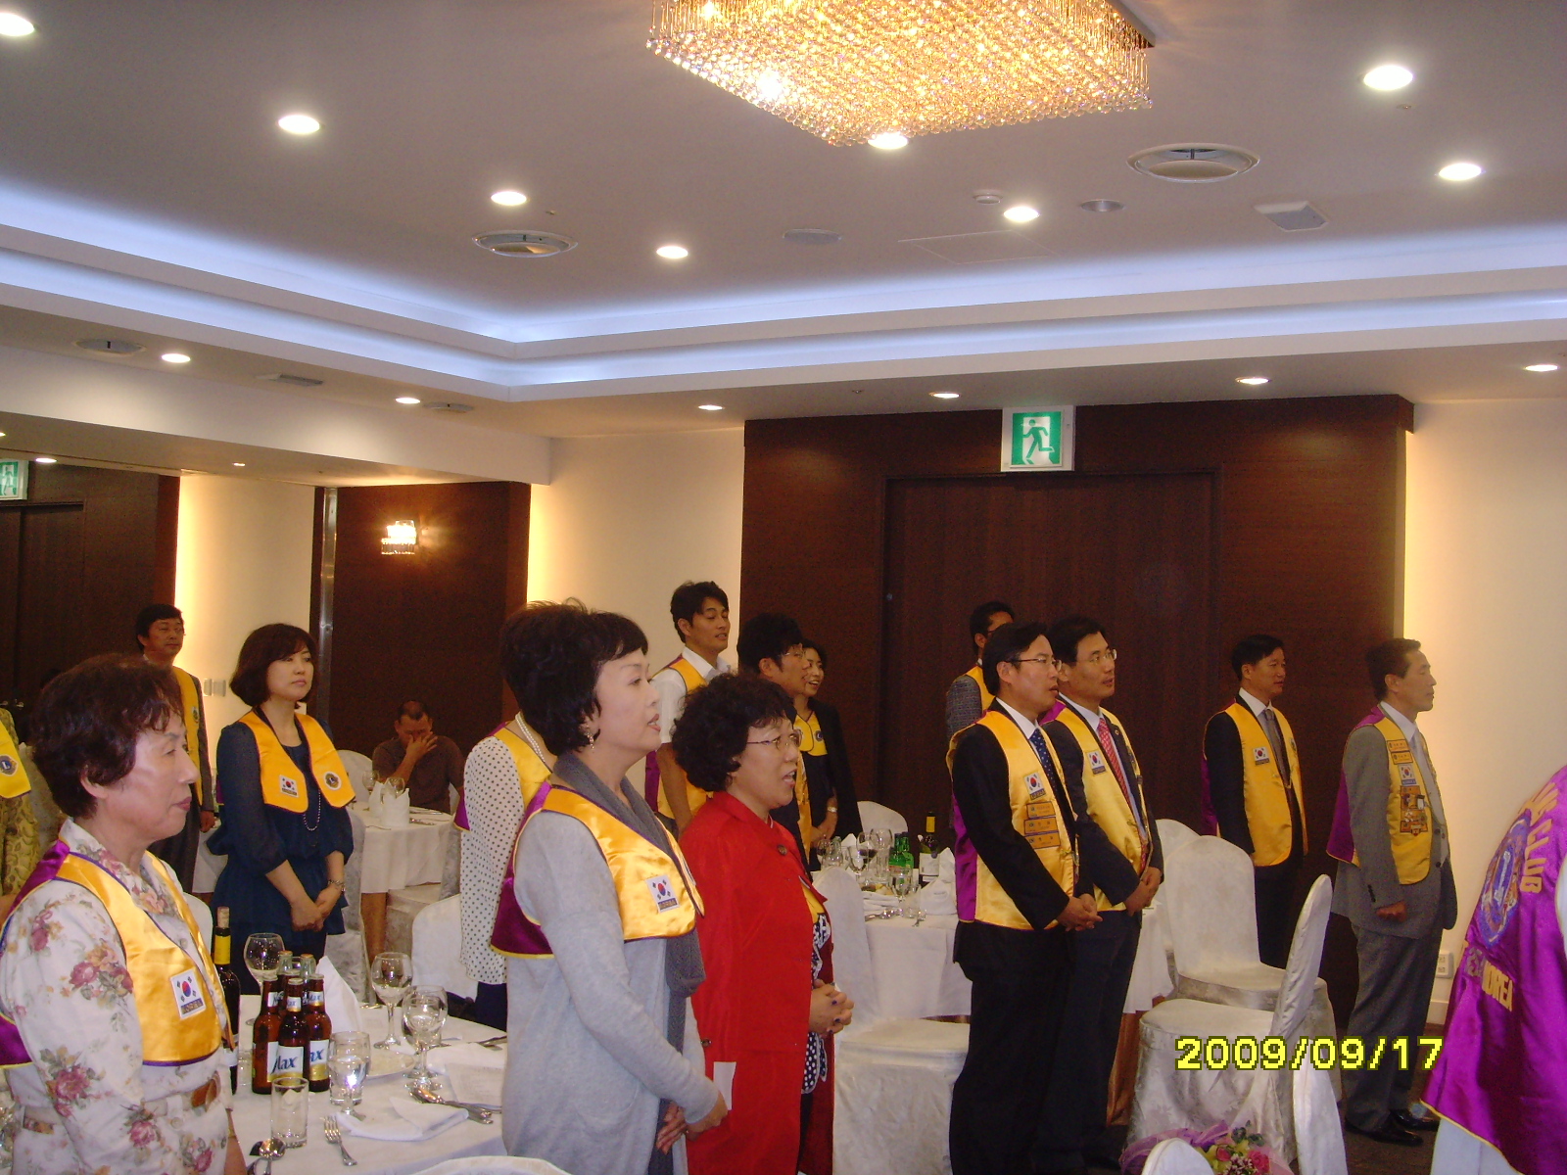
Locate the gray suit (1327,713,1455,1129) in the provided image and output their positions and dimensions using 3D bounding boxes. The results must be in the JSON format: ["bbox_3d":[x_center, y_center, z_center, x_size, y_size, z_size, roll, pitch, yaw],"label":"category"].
[{"bbox_3d":[2.120,1.151,6.120,0.380,1.420,0.510,1,-2,36],"label":"gray suit"}]

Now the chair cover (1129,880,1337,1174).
[{"bbox_3d":[1.437,1.385,5.740,0.620,0.930,0.470,1,-2,18],"label":"chair cover"}]

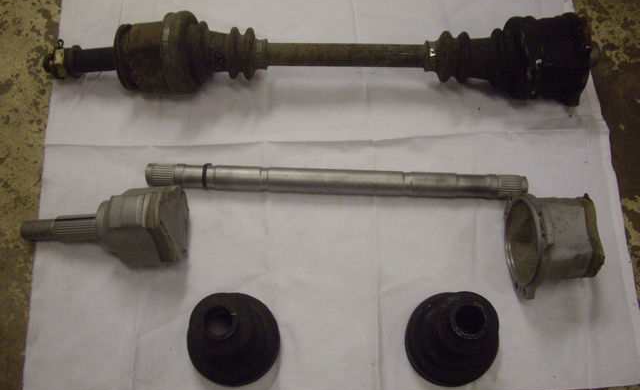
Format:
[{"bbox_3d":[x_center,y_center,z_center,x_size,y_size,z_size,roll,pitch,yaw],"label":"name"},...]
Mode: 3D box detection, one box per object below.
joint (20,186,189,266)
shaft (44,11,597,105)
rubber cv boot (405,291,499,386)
[{"bbox_3d":[-0.214,0.033,0.700,0.160,0.078,0.083,-2,68,-1],"label":"joint"},{"bbox_3d":[0.000,-0.151,0.766,0.600,0.092,0.096,-1,68,0],"label":"shaft"},{"bbox_3d":[0.130,0.126,0.651,0.092,0.099,0.092,0,68,0],"label":"rubber cv boot"}]

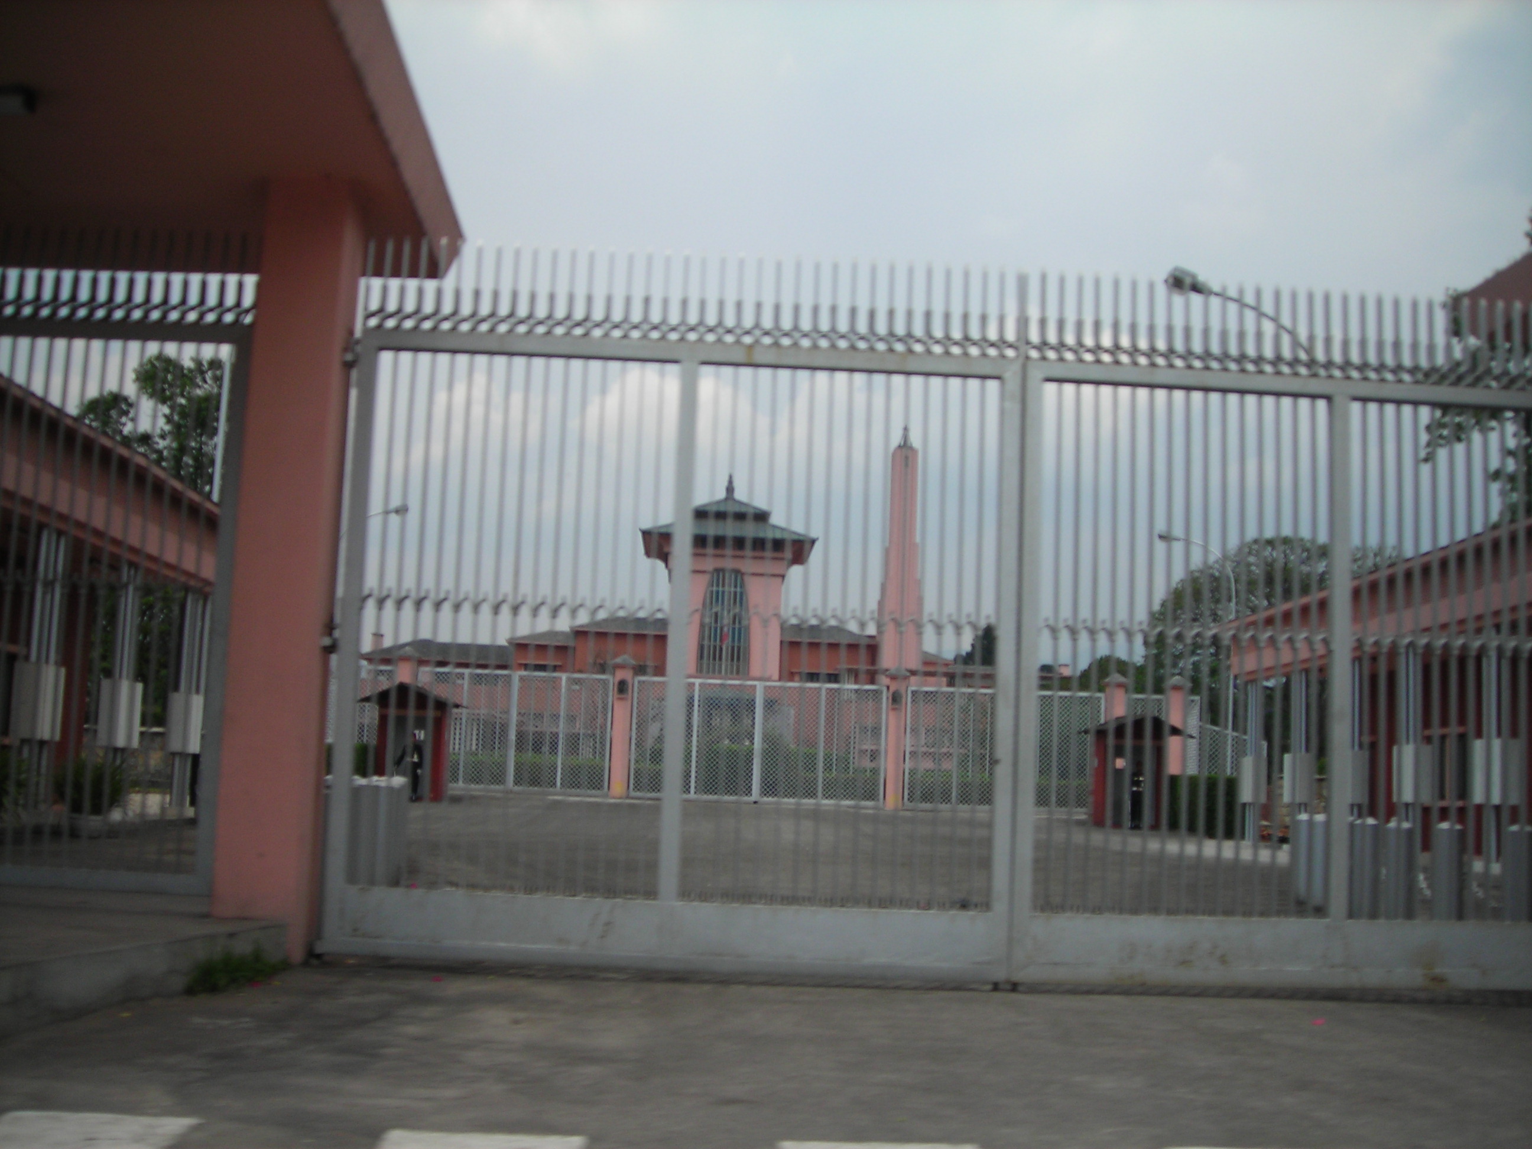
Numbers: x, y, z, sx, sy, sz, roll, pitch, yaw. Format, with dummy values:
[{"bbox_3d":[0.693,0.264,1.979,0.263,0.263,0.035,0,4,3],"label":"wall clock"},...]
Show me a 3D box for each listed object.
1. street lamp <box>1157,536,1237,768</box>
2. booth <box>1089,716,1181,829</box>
[{"bbox_3d":[11.756,2.781,45.967,2.150,7.800,0.320,2,-7,-2],"label":"street lamp"},{"bbox_3d":[9.395,5.048,42.827,2.400,2.830,2.000,2,-7,-2],"label":"booth"}]

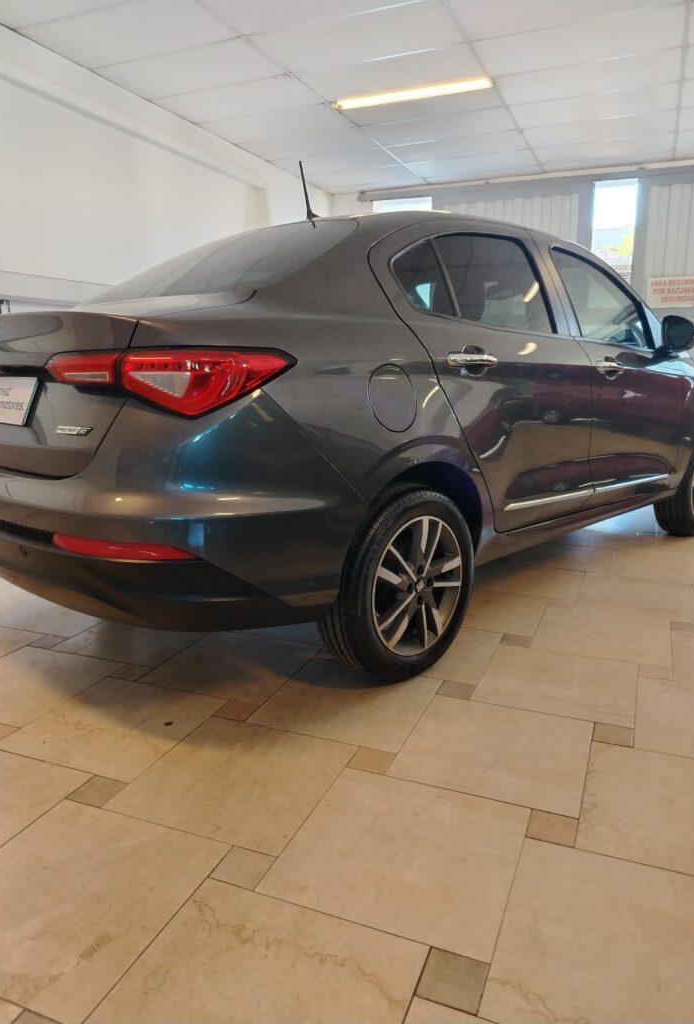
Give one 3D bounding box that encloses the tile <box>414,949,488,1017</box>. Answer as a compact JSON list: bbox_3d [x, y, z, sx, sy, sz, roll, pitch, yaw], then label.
[{"bbox_3d":[0.173,0.768,1.156,0.099,0.012,0.099,4,13,22],"label":"tile"}]

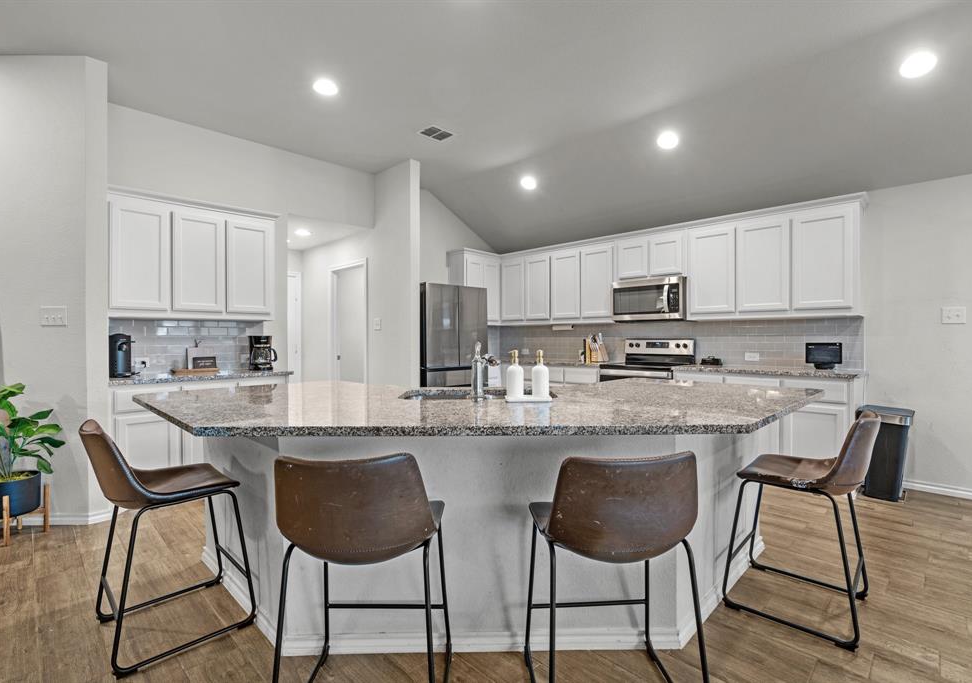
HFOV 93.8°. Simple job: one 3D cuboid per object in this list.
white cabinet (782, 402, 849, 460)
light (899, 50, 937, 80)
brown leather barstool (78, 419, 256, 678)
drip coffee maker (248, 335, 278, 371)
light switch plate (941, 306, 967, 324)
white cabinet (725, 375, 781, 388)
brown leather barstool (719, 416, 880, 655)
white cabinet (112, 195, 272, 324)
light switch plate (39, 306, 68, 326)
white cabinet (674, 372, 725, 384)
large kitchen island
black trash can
[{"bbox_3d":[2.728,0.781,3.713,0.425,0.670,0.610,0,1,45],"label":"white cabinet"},{"bbox_3d":[2.644,-1.700,2.786,0.180,0.025,0.180,0,-24,45],"label":"light"},{"bbox_3d":[-1.327,0.727,1.892,0.480,0.914,0.555,0,1,45],"label":"brown leather barstool"},{"bbox_3d":[-1.947,0.105,4.003,0.210,0.302,0.200,0,1,45],"label":"drip coffee maker"},{"bbox_3d":[3.488,-0.191,3.392,0.012,0.124,0.124,-1,1,-45],"label":"light switch plate"},{"bbox_3d":[2.436,0.709,4.028,0.620,0.876,0.430,-1,1,-45],"label":"white cabinet"},{"bbox_3d":[1.408,0.729,2.016,0.525,0.875,0.485,0,1,39],"label":"brown leather barstool"},{"bbox_3d":[-2.374,-0.624,3.700,1.160,0.890,0.340,-1,1,-45],"label":"white cabinet"},{"bbox_3d":[-2.736,-0.158,2.877,0.164,0.122,0.012,0,1,0],"label":"light switch plate"},{"bbox_3d":[2.130,0.706,4.335,0.620,0.876,0.445,-1,1,-45],"label":"white cabinet"},{"bbox_3d":[0.026,0.722,2.310,3.523,0.914,1.712,0,0,0],"label":"large kitchen island"},{"bbox_3d":[3.025,0.839,3.455,0.420,0.625,0.330,-1,1,-45],"label":"black trash can"}]

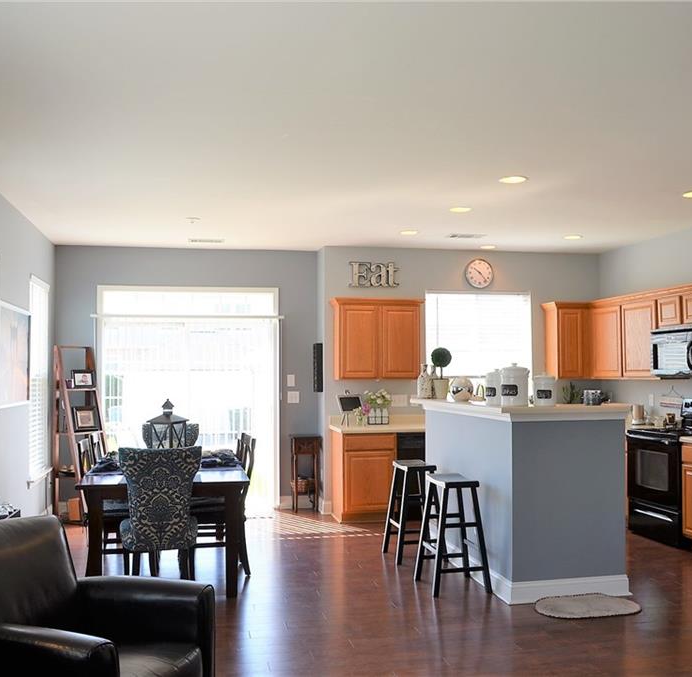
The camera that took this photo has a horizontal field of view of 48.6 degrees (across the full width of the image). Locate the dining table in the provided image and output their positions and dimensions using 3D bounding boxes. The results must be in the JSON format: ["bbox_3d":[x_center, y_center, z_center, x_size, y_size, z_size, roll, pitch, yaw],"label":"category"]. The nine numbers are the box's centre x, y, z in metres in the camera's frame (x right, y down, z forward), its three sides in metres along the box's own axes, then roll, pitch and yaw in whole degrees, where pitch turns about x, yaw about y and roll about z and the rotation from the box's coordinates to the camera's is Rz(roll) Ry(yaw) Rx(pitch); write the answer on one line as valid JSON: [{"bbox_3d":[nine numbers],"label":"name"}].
[{"bbox_3d":[-1.302,1.314,5.550,1.043,0.765,1.591,0,-2,-12],"label":"dining table"}]

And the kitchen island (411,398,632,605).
[{"bbox_3d":[1.210,1.078,5.721,0.896,1.223,1.883,0,-2,-12],"label":"kitchen island"}]

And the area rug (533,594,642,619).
[{"bbox_3d":[1.493,1.646,4.711,0.690,0.025,0.380,0,-2,-12],"label":"area rug"}]

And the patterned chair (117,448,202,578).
[{"bbox_3d":[-1.188,1.183,4.965,0.510,0.990,0.630,0,-3,-12],"label":"patterned chair"}]

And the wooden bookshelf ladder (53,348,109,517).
[{"bbox_3d":[-2.476,0.938,7.436,0.460,1.720,0.480,-2,-3,33],"label":"wooden bookshelf ladder"}]

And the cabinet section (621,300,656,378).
[{"bbox_3d":[2.995,0.014,7.466,0.325,0.760,0.580,0,-3,-12],"label":"cabinet section"}]

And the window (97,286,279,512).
[{"bbox_3d":[-1.616,0.637,7.913,1.838,2.316,0.121,0,-2,-12],"label":"window"}]

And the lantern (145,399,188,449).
[{"bbox_3d":[-1.289,0.690,5.569,0.227,0.483,0.227,-2,-3,27],"label":"lantern"}]

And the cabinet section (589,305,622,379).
[{"bbox_3d":[2.872,0.041,8.058,0.325,0.760,0.630,0,-3,-12],"label":"cabinet section"}]

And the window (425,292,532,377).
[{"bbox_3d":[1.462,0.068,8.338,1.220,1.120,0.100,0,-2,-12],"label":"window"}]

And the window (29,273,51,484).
[{"bbox_3d":[-2.823,0.365,7.023,0.091,1.792,0.936,0,-2,-12],"label":"window"}]

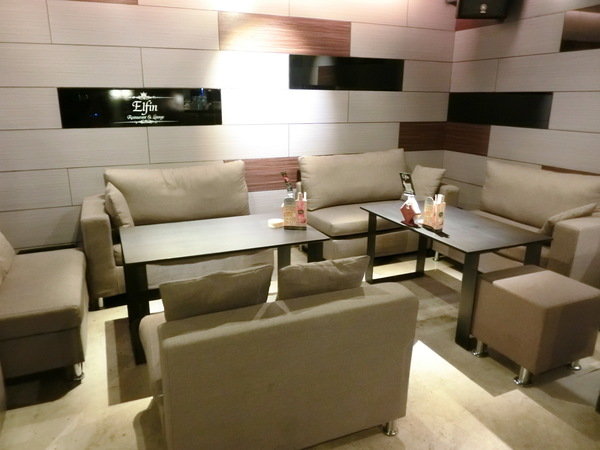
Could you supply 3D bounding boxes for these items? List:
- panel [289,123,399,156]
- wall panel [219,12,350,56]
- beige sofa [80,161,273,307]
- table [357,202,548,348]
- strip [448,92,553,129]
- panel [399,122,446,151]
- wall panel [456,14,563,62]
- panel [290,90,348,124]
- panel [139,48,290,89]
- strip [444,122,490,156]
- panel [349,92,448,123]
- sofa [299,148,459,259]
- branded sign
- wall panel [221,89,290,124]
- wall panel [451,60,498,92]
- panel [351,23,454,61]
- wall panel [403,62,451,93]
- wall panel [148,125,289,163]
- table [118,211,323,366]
[{"bbox_3d":[0.472,-0.869,4.392,1.267,0.309,0.030,-7,18,-22],"label":"panel"},{"bbox_3d":[-0.103,-1.692,3.889,1.267,0.309,0.030,-7,18,-22],"label":"wall panel"},{"bbox_3d":[-0.954,0.006,3.465,1.345,0.903,0.731,-7,18,-22],"label":"beige sofa"},{"bbox_3d":[1.056,0.284,3.196,0.675,0.648,1.152,-7,18,-22],"label":"table"},{"bbox_3d":[1.896,-1.133,4.231,0.030,0.309,1.242,-7,18,-22],"label":"strip"},{"bbox_3d":[1.341,-0.969,4.753,0.626,0.309,0.030,-7,18,-22],"label":"panel"},{"bbox_3d":[1.895,-1.720,4.045,0.030,0.307,1.234,-7,18,-22],"label":"wall panel"},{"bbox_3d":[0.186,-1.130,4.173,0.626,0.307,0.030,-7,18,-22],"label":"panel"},{"bbox_3d":[-0.687,-1.328,3.735,1.267,0.309,0.030,-7,18,-22],"label":"panel"},{"bbox_3d":[1.768,-0.917,4.574,0.030,0.307,0.626,-7,18,-22],"label":"strip"},{"bbox_3d":[1.053,-1.230,4.532,1.250,0.307,0.030,-7,18,-22],"label":"panel"},{"bbox_3d":[0.736,-0.197,4.162,1.351,0.921,0.731,-7,18,-22],"label":"sofa"},{"bbox_3d":[-1.264,-0.963,3.572,1.253,0.307,0.030,-7,18,-22],"label":"branded sign"},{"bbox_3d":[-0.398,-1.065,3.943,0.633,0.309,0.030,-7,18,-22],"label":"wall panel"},{"bbox_3d":[1.770,-1.507,4.405,0.030,0.307,0.614,-7,18,-22],"label":"wall panel"},{"bbox_3d":[1.053,-1.818,4.356,1.259,0.307,0.030,-7,18,-22],"label":"panel"},{"bbox_3d":[1.344,-1.561,4.579,0.629,0.309,0.030,-7,18,-22],"label":"wall panel"},{"bbox_3d":[-0.692,-0.735,3.897,1.268,0.307,0.030,-7,18,-22],"label":"wall panel"},{"bbox_3d":[-0.511,0.363,2.888,1.188,0.648,0.675,-7,18,-22],"label":"table"}]

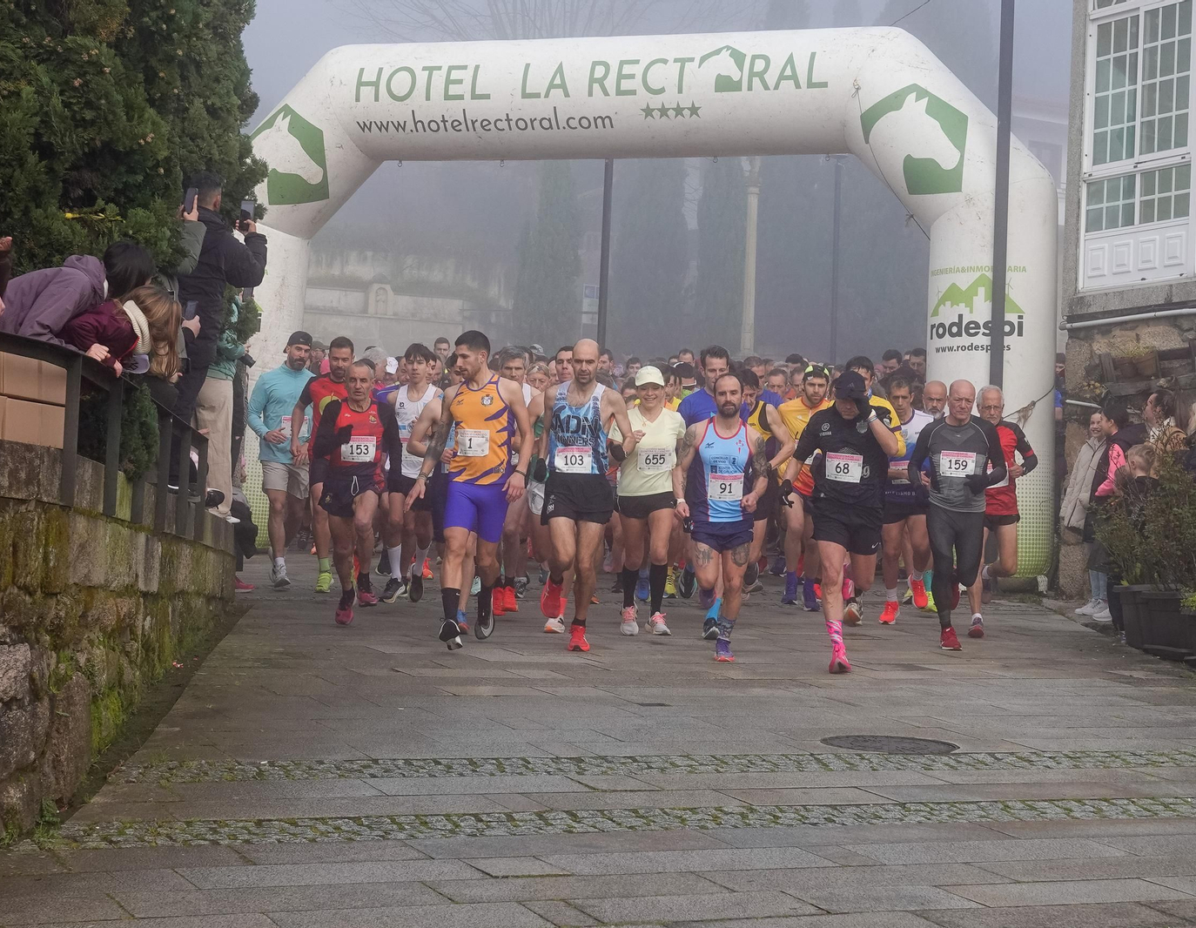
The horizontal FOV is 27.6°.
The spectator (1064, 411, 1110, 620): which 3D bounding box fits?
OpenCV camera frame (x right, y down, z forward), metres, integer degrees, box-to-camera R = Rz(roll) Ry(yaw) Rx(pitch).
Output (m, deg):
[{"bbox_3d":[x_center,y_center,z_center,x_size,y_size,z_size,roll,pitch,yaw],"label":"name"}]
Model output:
[{"bbox_3d":[3.365,0.352,16.800,0.480,1.432,0.420,0,-4,45],"label":"spectator"}]

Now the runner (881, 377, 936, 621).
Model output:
[{"bbox_3d":[2.086,0.244,16.300,0.520,1.643,0.700,2,-3,5],"label":"runner"}]

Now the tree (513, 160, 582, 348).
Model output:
[{"bbox_3d":[-0.872,-3.430,42.000,1.300,6.400,1.300,2,-3,0],"label":"tree"}]

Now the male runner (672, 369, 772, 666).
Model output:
[{"bbox_3d":[0.710,0.306,14.000,0.570,1.665,0.720,2,-3,0],"label":"male runner"}]

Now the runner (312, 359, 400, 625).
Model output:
[{"bbox_3d":[-1.464,0.168,14.800,0.560,1.610,0.720,3,-3,-5],"label":"runner"}]

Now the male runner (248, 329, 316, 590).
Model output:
[{"bbox_3d":[-2.151,-0.030,16.750,0.550,1.770,0.620,3,-3,-16],"label":"male runner"}]

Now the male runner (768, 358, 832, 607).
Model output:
[{"bbox_3d":[1.472,0.159,16.950,0.540,1.710,0.660,2,-3,5],"label":"male runner"}]

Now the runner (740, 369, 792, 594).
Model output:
[{"bbox_3d":[1.174,0.128,17.950,0.540,1.660,0.700,1,-3,14],"label":"runner"}]

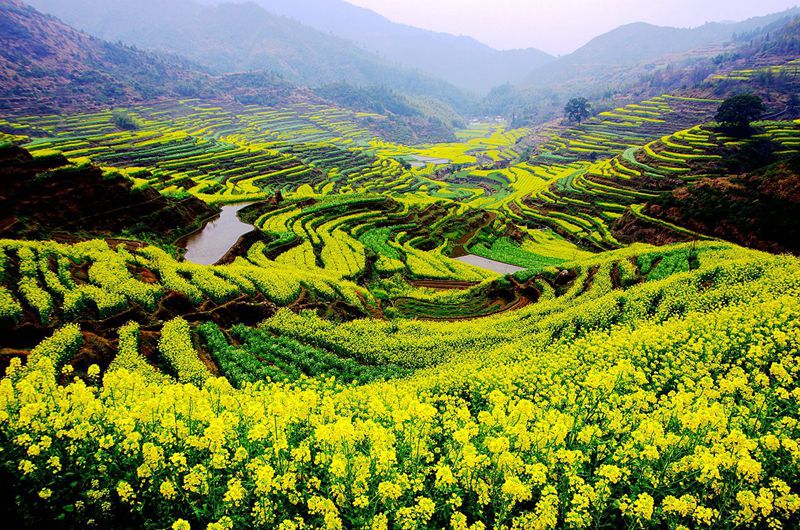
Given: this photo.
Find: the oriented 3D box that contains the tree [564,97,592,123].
[{"bbox_3d":[77.660,-67.600,262.000,11.200,11.900,11.000,5,17,15],"label":"tree"}]

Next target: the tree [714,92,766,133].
[{"bbox_3d":[96.670,-43.290,170.000,13.600,11.200,13.200,9,19,28],"label":"tree"}]

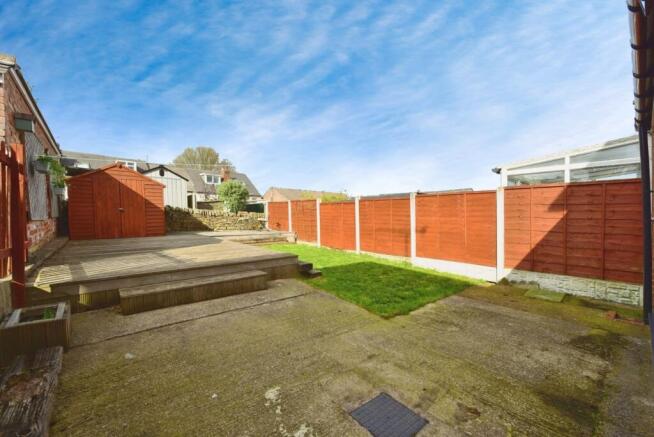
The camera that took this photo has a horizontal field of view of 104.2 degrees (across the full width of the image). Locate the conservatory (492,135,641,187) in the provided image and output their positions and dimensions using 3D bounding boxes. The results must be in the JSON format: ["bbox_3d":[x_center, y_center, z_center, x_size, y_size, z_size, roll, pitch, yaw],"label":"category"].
[{"bbox_3d":[6.150,-0.150,5.700,3.500,2.700,2.800,-1,1,-41],"label":"conservatory"}]

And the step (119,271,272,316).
[{"bbox_3d":[-2.080,1.165,4.240,2.100,0.260,0.430,0,0,-42],"label":"step"}]

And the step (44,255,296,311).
[{"bbox_3d":[-2.100,0.965,4.270,3.400,0.420,0.700,-1,1,-41],"label":"step"}]

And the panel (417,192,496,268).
[{"bbox_3d":[2.840,0.218,5.780,0.060,1.540,1.800,-1,1,-41],"label":"panel"}]

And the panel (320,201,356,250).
[{"bbox_3d":[0.345,0.250,8.620,0.060,1.520,1.800,-1,1,-41],"label":"panel"}]

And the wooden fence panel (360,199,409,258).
[{"bbox_3d":[1.590,0.248,7.200,0.060,1.520,1.800,-1,1,-41],"label":"wooden fence panel"}]

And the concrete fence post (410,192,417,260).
[{"bbox_3d":[2.220,0.235,6.490,0.100,1.780,0.110,-1,1,-41],"label":"concrete fence post"}]

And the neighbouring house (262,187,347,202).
[{"bbox_3d":[-2.300,-2.270,44.000,16.000,5.200,8.000,-1,1,-41],"label":"neighbouring house"}]

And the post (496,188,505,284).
[{"bbox_3d":[3.470,0.330,5.080,0.100,1.880,0.110,-1,1,-41],"label":"post"}]

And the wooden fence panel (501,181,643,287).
[{"bbox_3d":[4.090,0.206,4.360,0.060,1.550,1.800,-1,1,-41],"label":"wooden fence panel"}]

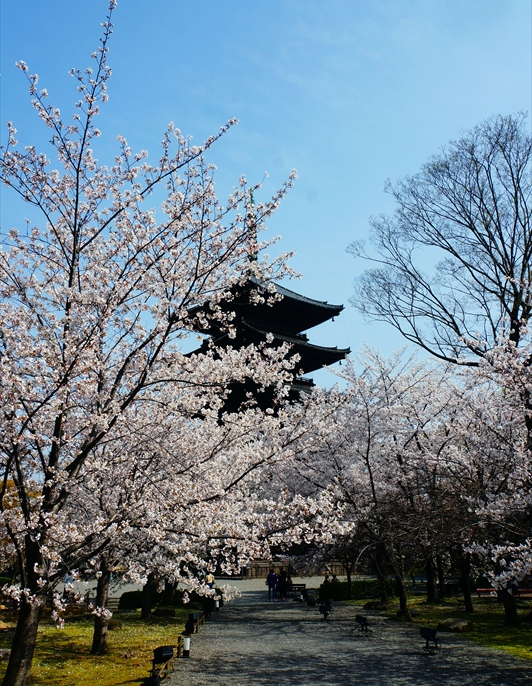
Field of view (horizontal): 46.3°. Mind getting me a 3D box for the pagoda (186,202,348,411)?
[{"bbox_3d":[-1.537,2.505,84.243,19.300,54.800,19.300,15,-25,-37],"label":"pagoda"}]

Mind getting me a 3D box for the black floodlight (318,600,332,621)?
[{"bbox_3d":[1.951,8.806,20.437,0.400,0.580,0.420,6,-21,-19],"label":"black floodlight"}]

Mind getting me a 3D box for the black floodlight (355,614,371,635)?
[{"bbox_3d":[2.483,7.251,16.028,0.370,0.480,0.400,6,-21,-19],"label":"black floodlight"}]

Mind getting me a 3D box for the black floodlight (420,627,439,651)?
[{"bbox_3d":[3.250,5.895,12.347,0.360,0.460,0.380,6,-21,-19],"label":"black floodlight"}]

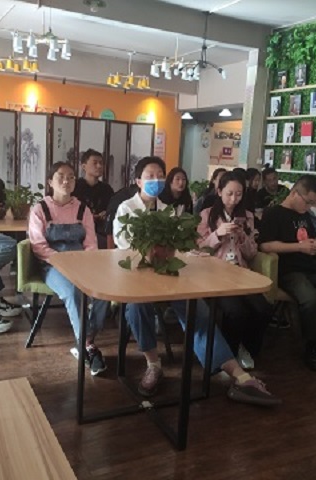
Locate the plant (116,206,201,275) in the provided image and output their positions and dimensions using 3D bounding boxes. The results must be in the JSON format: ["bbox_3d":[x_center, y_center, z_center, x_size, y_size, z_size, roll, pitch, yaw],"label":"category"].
[{"bbox_3d":[0.016,-0.017,2.441,0.380,0.280,0.360,4,9,0],"label":"plant"}]

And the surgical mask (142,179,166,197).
[{"bbox_3d":[-0.019,-0.321,3.000,0.145,0.110,0.080,1,10,-14],"label":"surgical mask"}]

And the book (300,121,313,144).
[{"bbox_3d":[2.021,-1.458,6.519,0.025,0.285,0.195,8,6,-31],"label":"book"}]

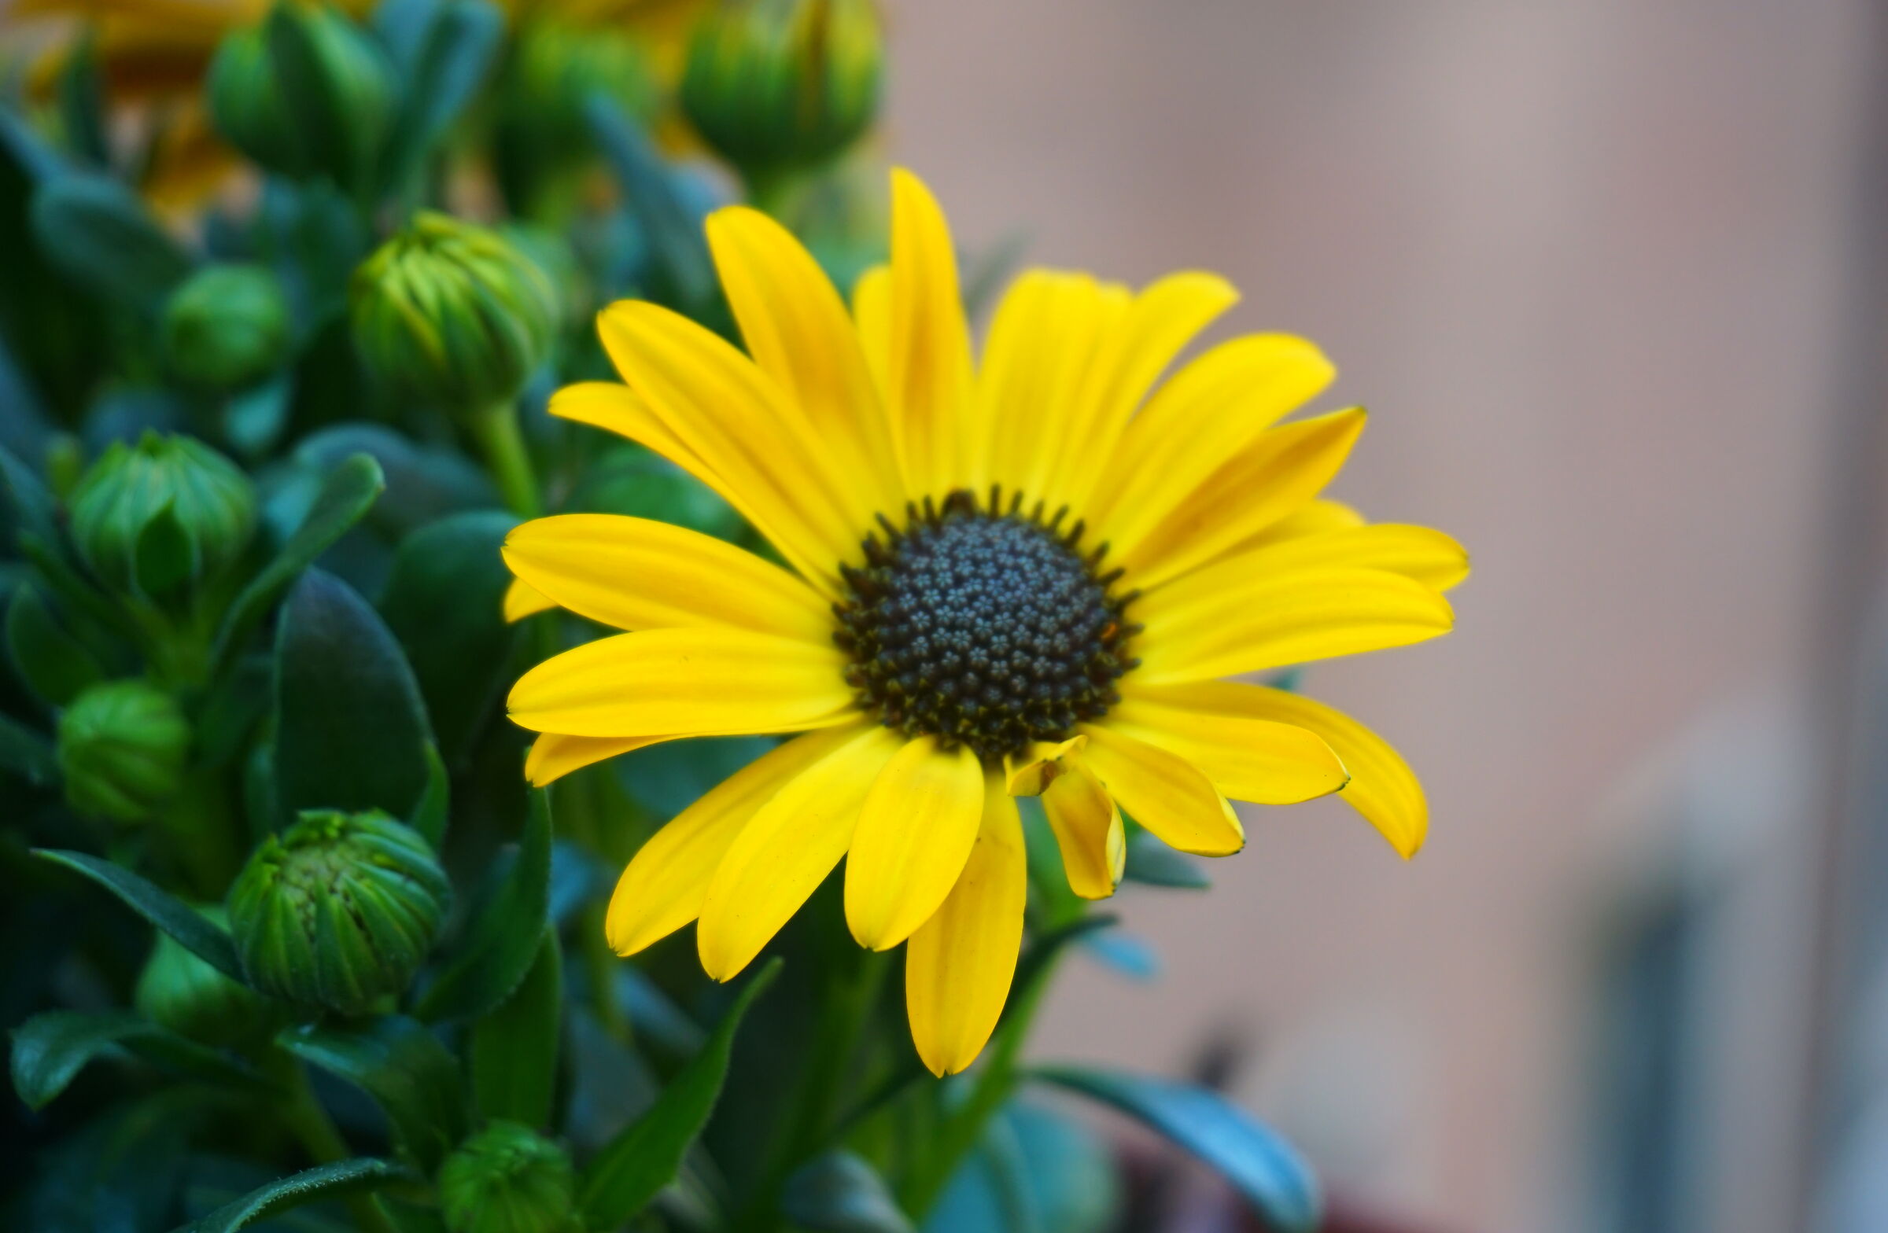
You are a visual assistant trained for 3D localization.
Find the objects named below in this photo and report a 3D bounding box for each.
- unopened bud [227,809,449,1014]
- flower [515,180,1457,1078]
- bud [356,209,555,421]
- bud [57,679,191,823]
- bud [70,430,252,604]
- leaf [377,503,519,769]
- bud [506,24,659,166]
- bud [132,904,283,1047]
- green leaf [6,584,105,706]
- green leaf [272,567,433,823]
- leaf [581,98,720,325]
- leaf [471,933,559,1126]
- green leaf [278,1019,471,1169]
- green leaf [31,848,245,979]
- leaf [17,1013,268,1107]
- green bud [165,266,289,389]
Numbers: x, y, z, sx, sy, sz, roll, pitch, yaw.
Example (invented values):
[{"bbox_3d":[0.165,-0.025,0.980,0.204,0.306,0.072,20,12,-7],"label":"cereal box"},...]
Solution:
[{"bbox_3d":[-0.046,0.022,0.288,0.016,0.015,0.016,-18,34,0],"label":"unopened bud"},{"bbox_3d":[0.003,0.000,0.272,0.068,0.067,0.023,0,-22,0],"label":"flower"},{"bbox_3d":[-0.038,-0.023,0.294,0.015,0.015,0.015,-20,24,-2],"label":"bud"},{"bbox_3d":[-0.065,0.011,0.302,0.011,0.011,0.011,-39,40,0],"label":"bud"},{"bbox_3d":[-0.061,-0.008,0.298,0.014,0.013,0.014,0,18,0],"label":"bud"},{"bbox_3d":[-0.039,0.002,0.300,0.012,0.021,0.006,3,-12,1],"label":"leaf"},{"bbox_3d":[-0.034,-0.049,0.360,0.014,0.014,0.014,0,14,0],"label":"bud"},{"bbox_3d":[-0.058,0.028,0.299,0.011,0.011,0.011,-6,18,0],"label":"bud"},{"bbox_3d":[-0.070,0.003,0.302,0.006,0.012,0.004,-37,12,-17],"label":"green leaf"},{"bbox_3d":[-0.046,0.007,0.297,0.012,0.023,0.004,-6,3,-1],"label":"green leaf"},{"bbox_3d":[-0.025,-0.035,0.330,0.009,0.023,0.005,-28,0,36],"label":"leaf"},{"bbox_3d":[-0.033,0.032,0.292,0.007,0.016,0.004,5,0,6],"label":"leaf"},{"bbox_3d":[-0.042,0.035,0.280,0.016,0.009,0.012,-18,42,-42],"label":"green leaf"},{"bbox_3d":[-0.058,0.022,0.275,0.019,0.005,0.009,24,20,-3],"label":"green leaf"},{"bbox_3d":[-0.060,0.033,0.287,0.020,0.007,0.011,-7,19,-21],"label":"leaf"},{"bbox_3d":[-0.059,-0.024,0.314,0.010,0.010,0.010,-3,24,0],"label":"green bud"}]

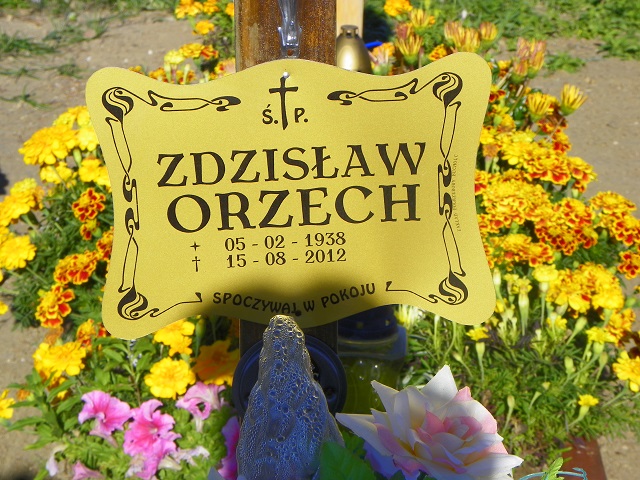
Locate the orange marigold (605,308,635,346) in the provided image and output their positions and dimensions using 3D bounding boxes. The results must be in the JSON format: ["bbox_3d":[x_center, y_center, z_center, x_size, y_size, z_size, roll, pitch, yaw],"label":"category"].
[{"bbox_3d":[0.269,0.078,2.380,0.026,0.024,0.026,0,25,0],"label":"orange marigold"}]

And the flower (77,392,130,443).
[{"bbox_3d":[-0.176,0.144,2.180,0.043,0.034,0.031,9,26,18],"label":"flower"}]

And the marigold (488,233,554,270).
[{"bbox_3d":[0.182,0.010,2.400,0.058,0.020,0.040,0,25,0],"label":"marigold"}]

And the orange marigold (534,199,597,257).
[{"bbox_3d":[0.226,-0.011,2.450,0.055,0.034,0.048,0,25,0],"label":"orange marigold"}]

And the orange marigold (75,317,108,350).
[{"bbox_3d":[-0.198,0.082,2.320,0.029,0.019,0.026,0,25,0],"label":"orange marigold"}]

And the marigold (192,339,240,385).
[{"bbox_3d":[-0.089,0.105,2.300,0.042,0.025,0.040,0,25,0],"label":"marigold"}]

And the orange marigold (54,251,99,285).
[{"bbox_3d":[-0.218,0.025,2.380,0.038,0.020,0.032,0,25,0],"label":"orange marigold"}]

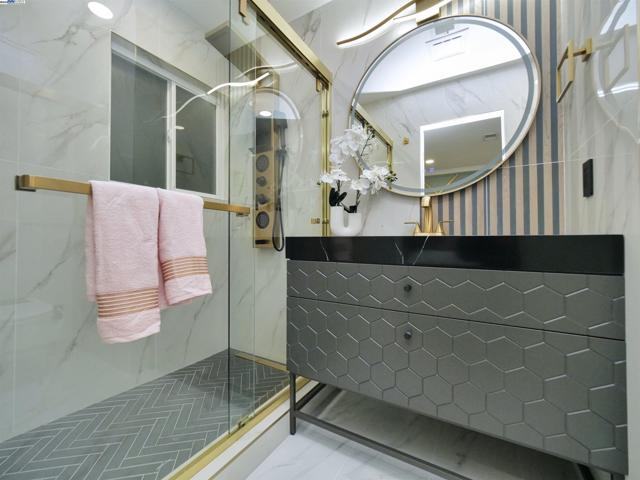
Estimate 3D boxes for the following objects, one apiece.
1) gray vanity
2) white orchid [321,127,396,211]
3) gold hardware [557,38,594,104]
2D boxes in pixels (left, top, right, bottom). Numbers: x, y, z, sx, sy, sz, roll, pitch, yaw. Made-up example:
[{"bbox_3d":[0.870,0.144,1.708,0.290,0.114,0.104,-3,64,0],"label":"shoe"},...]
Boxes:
[{"bbox_3d":[0.443,0.428,1.143,1.060,0.870,0.530,0,-1,31],"label":"gray vanity"},{"bbox_3d":[0.202,-0.370,1.360,0.340,0.400,0.220,0,-1,31],"label":"white orchid"},{"bbox_3d":[0.850,-0.578,0.852,0.073,0.157,0.165,0,-1,31],"label":"gold hardware"}]

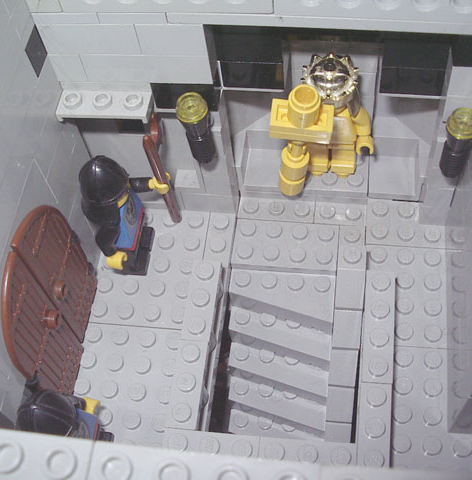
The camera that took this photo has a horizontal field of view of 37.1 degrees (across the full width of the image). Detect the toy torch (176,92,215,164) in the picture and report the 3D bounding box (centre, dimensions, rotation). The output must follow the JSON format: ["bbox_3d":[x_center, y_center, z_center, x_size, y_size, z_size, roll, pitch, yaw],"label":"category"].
[{"bbox_3d":[-0.010,-0.028,0.177,0.008,0.021,0.008,3,60,8],"label":"toy torch"}]

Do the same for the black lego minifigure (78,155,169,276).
[{"bbox_3d":[-0.029,-0.006,0.197,0.022,0.041,0.024,3,60,8],"label":"black lego minifigure"}]

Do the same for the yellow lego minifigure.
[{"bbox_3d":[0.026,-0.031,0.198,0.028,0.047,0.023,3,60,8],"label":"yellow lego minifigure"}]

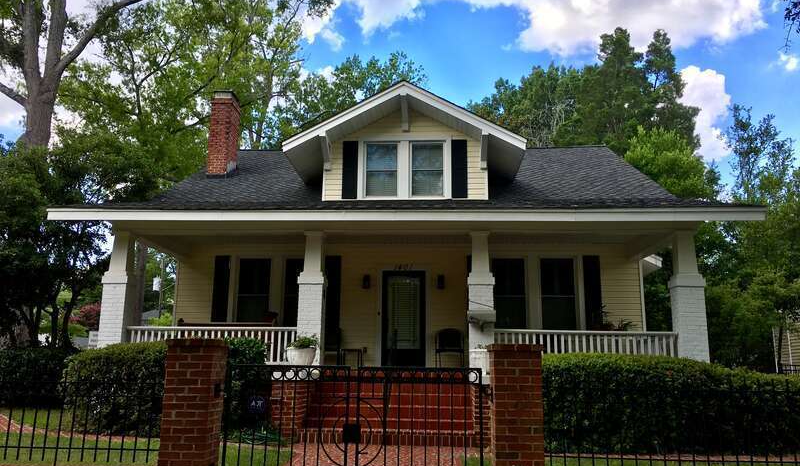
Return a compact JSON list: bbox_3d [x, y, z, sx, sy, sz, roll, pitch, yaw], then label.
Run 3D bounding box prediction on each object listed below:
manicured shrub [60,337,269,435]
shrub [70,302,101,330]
[{"bbox_3d":[-3.430,2.266,10.117,2.800,1.400,1.200,0,-11,3],"label":"manicured shrub"},{"bbox_3d":[-12.859,3.406,27.666,1.500,1.400,1.400,0,-11,3],"label":"shrub"}]

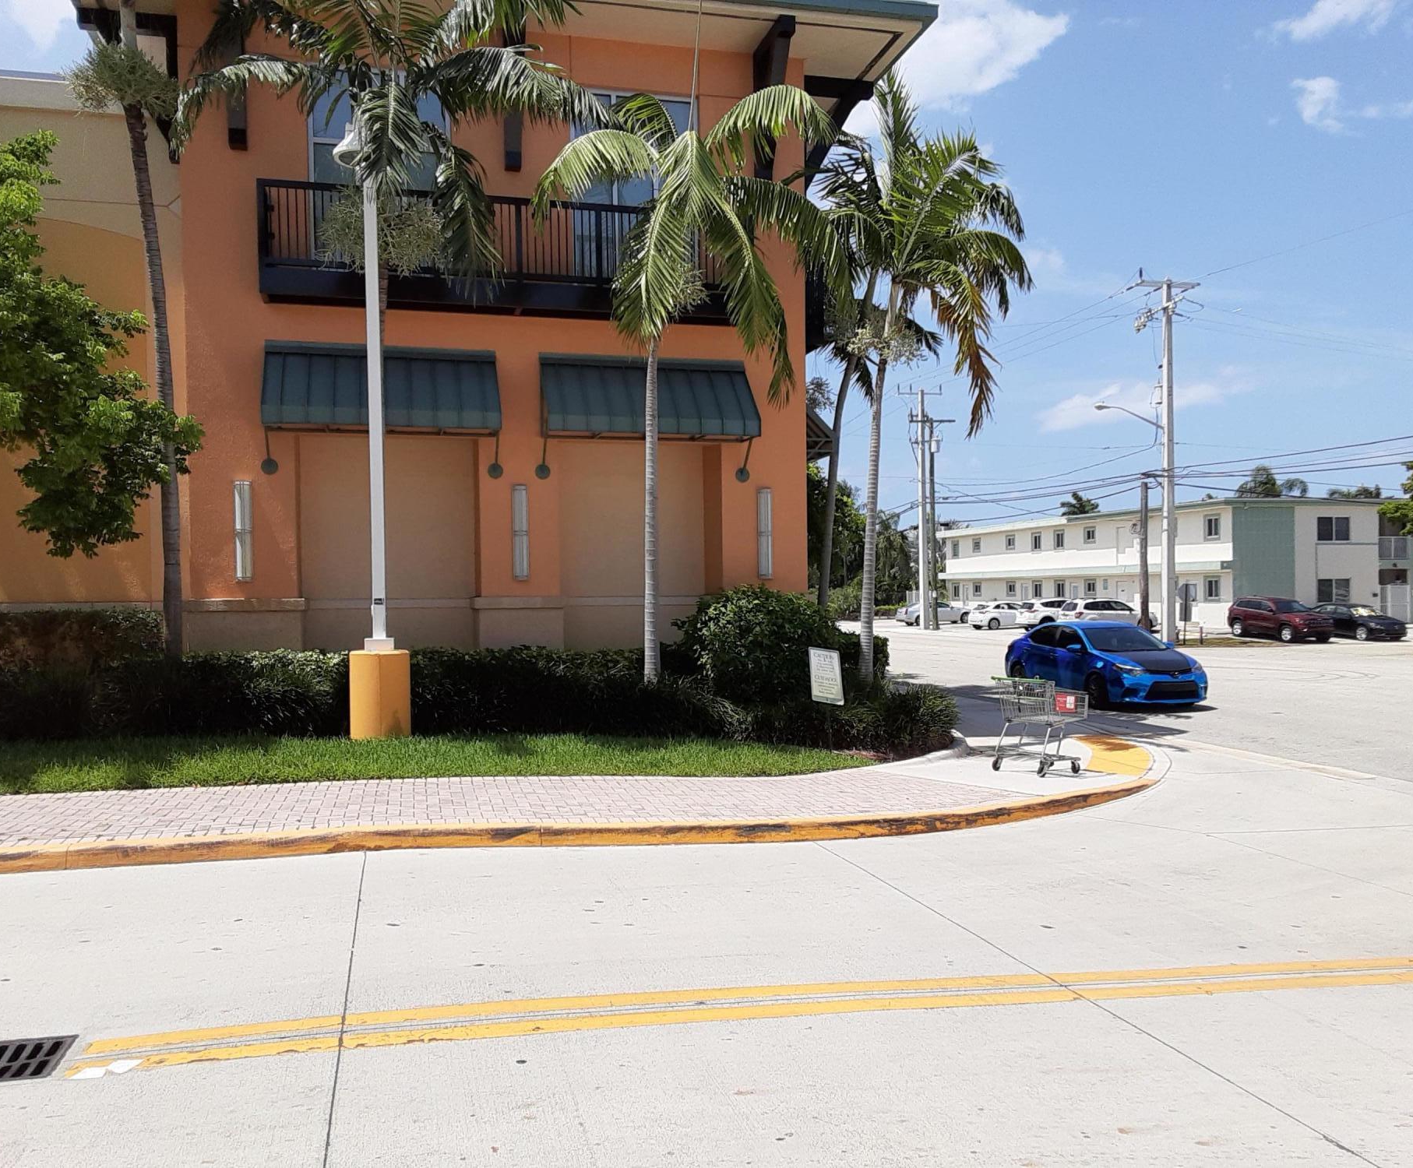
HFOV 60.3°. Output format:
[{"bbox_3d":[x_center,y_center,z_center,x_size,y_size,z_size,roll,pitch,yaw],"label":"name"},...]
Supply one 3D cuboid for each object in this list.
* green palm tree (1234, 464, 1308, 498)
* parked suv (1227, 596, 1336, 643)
[{"bbox_3d":[42.700,-3.300,92.000,6.300,11.500,6.300,-1,-1,0],"label":"green palm tree"},{"bbox_3d":[24.909,1.470,52.800,1.930,1.760,4.800,0,-1,-15],"label":"parked suv"}]

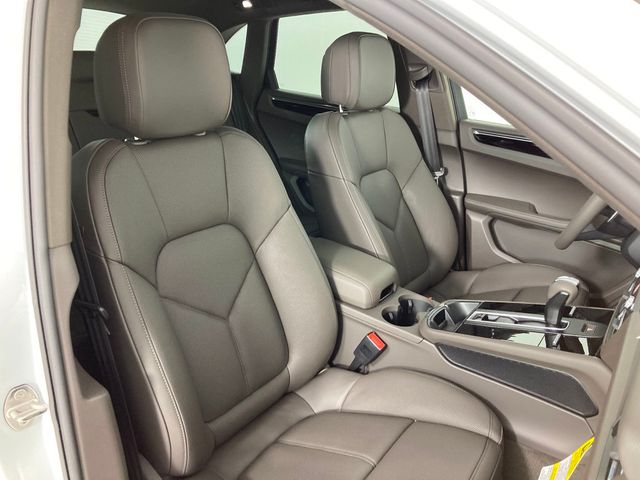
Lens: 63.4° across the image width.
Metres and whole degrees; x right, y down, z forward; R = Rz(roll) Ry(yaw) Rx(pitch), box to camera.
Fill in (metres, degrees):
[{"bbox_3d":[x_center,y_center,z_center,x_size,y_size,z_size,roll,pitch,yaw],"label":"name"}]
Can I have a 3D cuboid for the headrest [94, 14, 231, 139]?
[{"bbox_3d":[-0.307,-0.327,1.044,0.152,0.227,0.260,15,24,34],"label":"headrest"}]

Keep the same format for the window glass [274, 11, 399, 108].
[{"bbox_3d":[0.025,-0.721,2.043,0.635,0.362,0.040,18,50,32],"label":"window glass"}]

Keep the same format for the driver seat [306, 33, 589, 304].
[{"bbox_3d":[0.371,-0.081,1.566,0.853,1.012,0.536,18,26,32],"label":"driver seat"}]

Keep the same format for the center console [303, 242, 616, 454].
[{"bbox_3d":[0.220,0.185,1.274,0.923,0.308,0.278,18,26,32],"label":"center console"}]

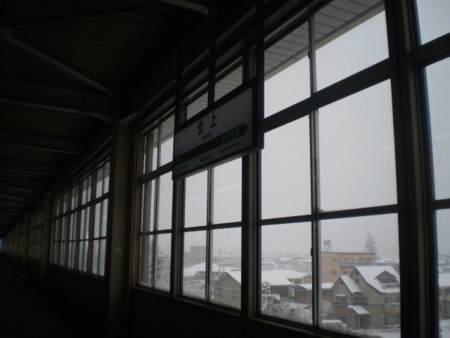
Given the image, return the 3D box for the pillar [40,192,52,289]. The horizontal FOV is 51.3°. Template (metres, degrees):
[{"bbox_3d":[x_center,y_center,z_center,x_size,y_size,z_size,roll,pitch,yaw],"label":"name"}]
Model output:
[{"bbox_3d":[-7.141,2.817,18.696,0.310,3.670,0.340,6,-11,-26],"label":"pillar"}]

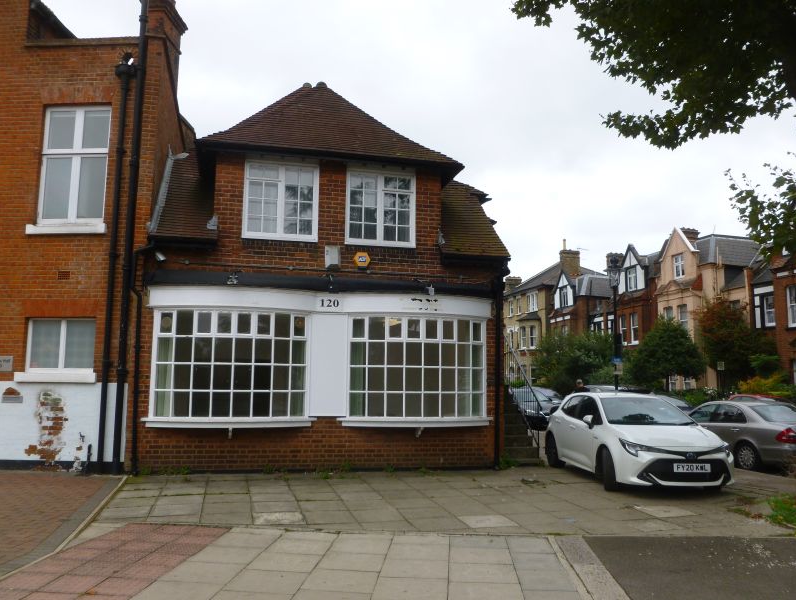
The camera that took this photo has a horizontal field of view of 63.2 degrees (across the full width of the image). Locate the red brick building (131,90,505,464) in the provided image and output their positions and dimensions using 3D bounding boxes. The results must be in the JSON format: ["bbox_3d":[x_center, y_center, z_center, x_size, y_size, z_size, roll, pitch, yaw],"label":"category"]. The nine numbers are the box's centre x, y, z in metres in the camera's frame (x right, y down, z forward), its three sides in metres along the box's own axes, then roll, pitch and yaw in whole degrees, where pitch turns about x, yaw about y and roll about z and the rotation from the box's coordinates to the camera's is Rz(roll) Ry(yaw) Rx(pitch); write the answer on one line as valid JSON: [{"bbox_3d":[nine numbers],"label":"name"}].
[{"bbox_3d":[-1.733,-0.607,14.729,6.600,7.950,7.200,2,-7,-11],"label":"red brick building"}]

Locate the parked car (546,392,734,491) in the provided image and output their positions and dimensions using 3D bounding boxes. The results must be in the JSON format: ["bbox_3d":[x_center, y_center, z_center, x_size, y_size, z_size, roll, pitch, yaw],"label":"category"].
[{"bbox_3d":[3.950,2.326,11.086,1.800,1.440,4.370,2,-7,-6],"label":"parked car"}]

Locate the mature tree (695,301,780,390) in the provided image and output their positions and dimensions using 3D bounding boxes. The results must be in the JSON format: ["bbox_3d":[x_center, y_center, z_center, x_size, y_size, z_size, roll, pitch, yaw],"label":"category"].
[{"bbox_3d":[16.141,2.879,30.857,3.900,5.940,3.700,2,-7,-7],"label":"mature tree"}]

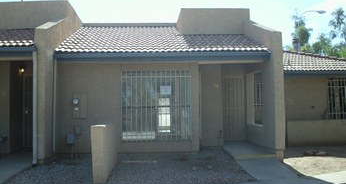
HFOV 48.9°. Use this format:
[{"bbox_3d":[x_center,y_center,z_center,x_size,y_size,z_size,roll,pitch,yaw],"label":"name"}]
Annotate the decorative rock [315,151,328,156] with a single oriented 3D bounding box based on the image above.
[{"bbox_3d":[4.175,1.737,10.700,0.370,0.120,0.280,-1,-3,-5],"label":"decorative rock"}]

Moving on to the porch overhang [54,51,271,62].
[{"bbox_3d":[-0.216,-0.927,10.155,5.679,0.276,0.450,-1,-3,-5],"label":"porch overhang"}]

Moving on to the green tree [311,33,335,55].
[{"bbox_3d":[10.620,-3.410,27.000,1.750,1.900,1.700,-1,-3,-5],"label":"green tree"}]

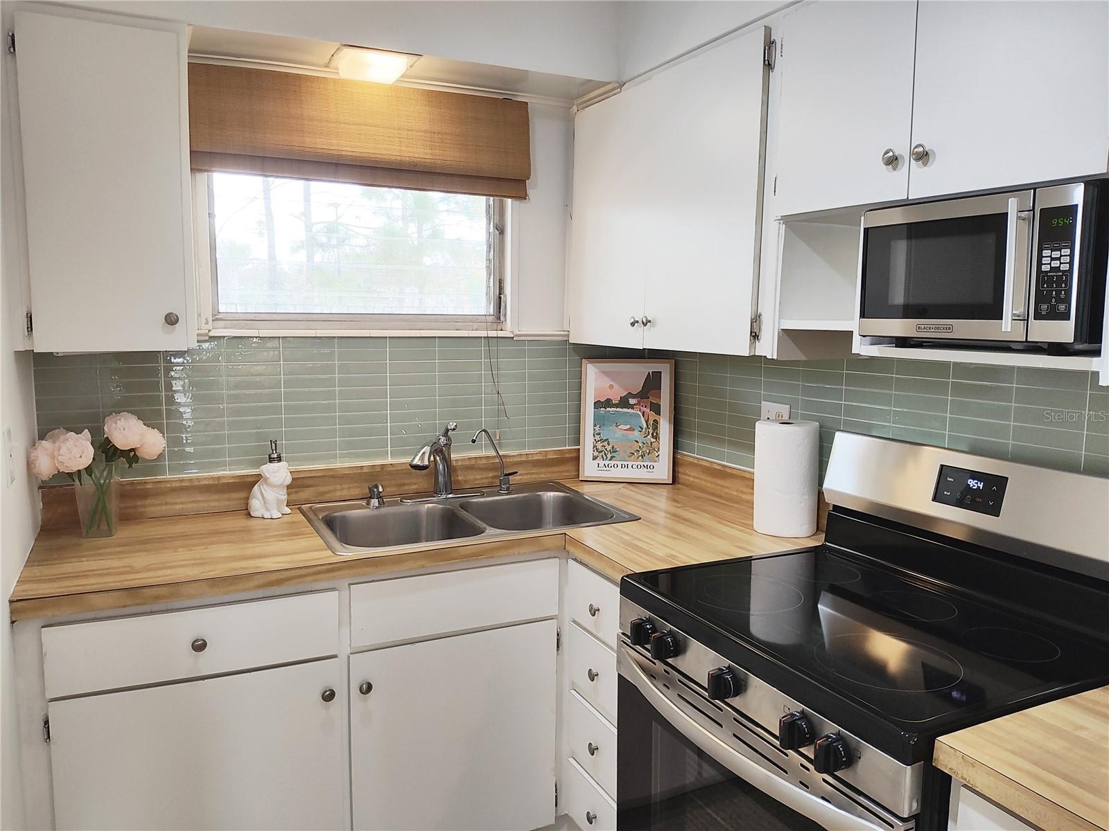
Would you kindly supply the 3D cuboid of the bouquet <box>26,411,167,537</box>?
[{"bbox_3d":[-1.121,0.148,1.982,0.287,0.308,0.225,-3,8,-27],"label":"bouquet"}]

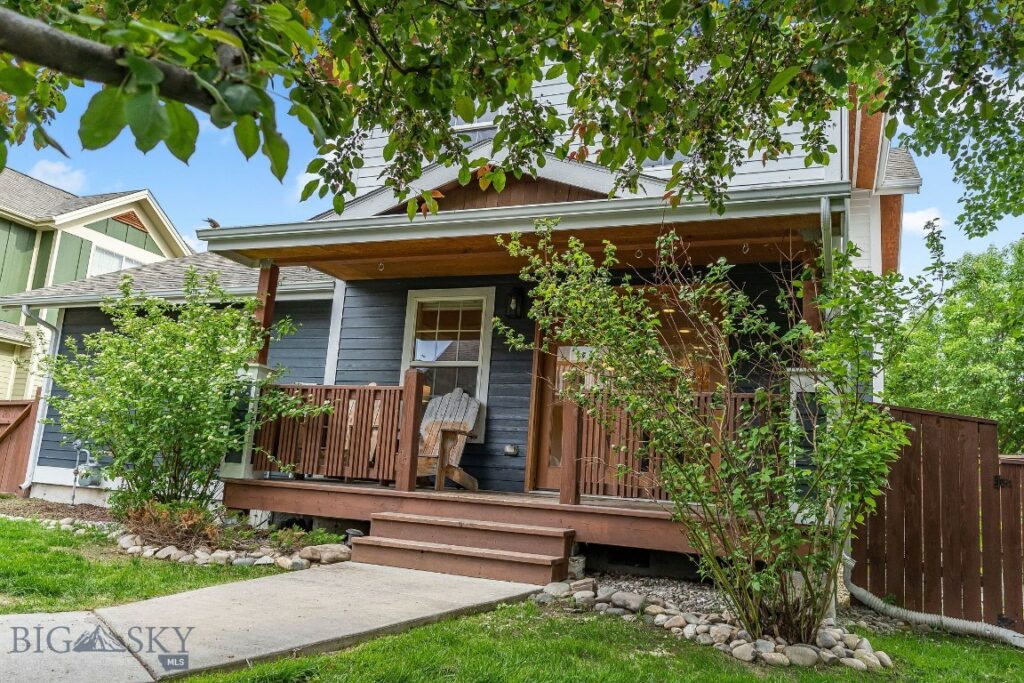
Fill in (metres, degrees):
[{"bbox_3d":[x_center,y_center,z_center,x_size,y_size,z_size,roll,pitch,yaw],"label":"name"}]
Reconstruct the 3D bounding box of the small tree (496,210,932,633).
[{"bbox_3d":[1.195,0.460,5.071,2.840,2.797,1.998,0,-9,22],"label":"small tree"}]

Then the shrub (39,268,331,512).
[{"bbox_3d":[-3.349,0.576,7.912,2.700,2.550,2.350,7,-9,-22],"label":"shrub"}]

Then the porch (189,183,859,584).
[{"bbox_3d":[-0.004,0.506,7.243,5.800,3.013,2.344,0,-9,22],"label":"porch"}]

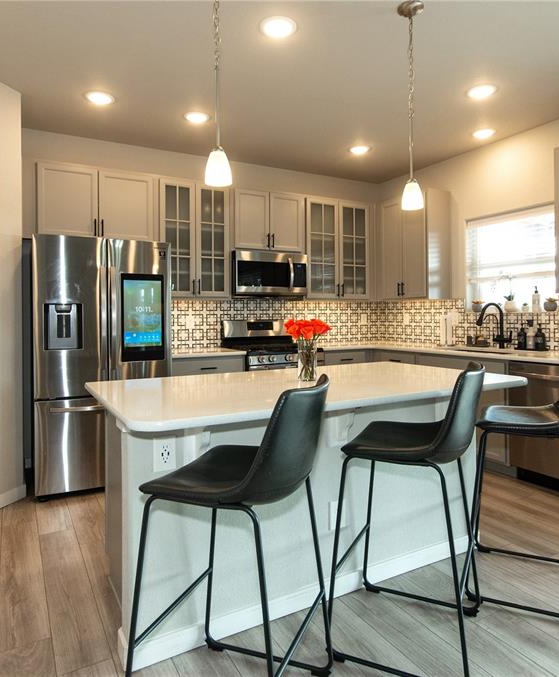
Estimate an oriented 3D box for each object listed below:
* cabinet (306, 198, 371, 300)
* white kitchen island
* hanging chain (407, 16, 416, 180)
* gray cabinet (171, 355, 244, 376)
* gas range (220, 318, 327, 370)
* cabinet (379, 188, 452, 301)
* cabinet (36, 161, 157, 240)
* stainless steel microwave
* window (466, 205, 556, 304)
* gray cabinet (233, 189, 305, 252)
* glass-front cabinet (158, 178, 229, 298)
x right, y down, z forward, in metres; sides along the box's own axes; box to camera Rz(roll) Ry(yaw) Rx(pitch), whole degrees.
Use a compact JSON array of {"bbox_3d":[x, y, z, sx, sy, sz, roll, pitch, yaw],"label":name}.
[{"bbox_3d":[0.550,-0.910,4.889,0.784,1.023,0.334,-2,3,-28],"label":"cabinet"},{"bbox_3d":[0.148,0.652,2.050,1.792,0.914,0.918,-2,3,-29],"label":"white kitchen island"},{"bbox_3d":[0.647,-1.188,2.228,0.032,0.795,0.032,-2,3,-29],"label":"hanging chain"},{"bbox_3d":[-0.713,0.557,4.070,0.630,0.829,0.624,-2,3,-29],"label":"gray cabinet"},{"bbox_3d":[-0.076,0.431,4.385,0.771,1.194,0.688,-2,3,-28],"label":"gas range"},{"bbox_3d":[1.359,-0.901,4.699,0.330,1.009,0.756,-2,3,-29],"label":"cabinet"},{"bbox_3d":[-1.503,-1.067,3.767,0.888,0.555,0.334,-2,3,-28],"label":"cabinet"},{"bbox_3d":[-0.152,-0.609,4.467,0.767,0.415,0.423,-2,3,-28],"label":"stainless steel microwave"},{"bbox_3d":[2.044,-0.671,4.009,0.091,0.843,0.862,-2,3,-28],"label":"window"},{"bbox_3d":[-0.162,-1.116,4.494,0.767,0.557,0.334,-2,3,-28],"label":"gray cabinet"},{"bbox_3d":[-0.788,-0.861,4.141,0.656,1.016,0.324,-2,3,-29],"label":"glass-front cabinet"}]

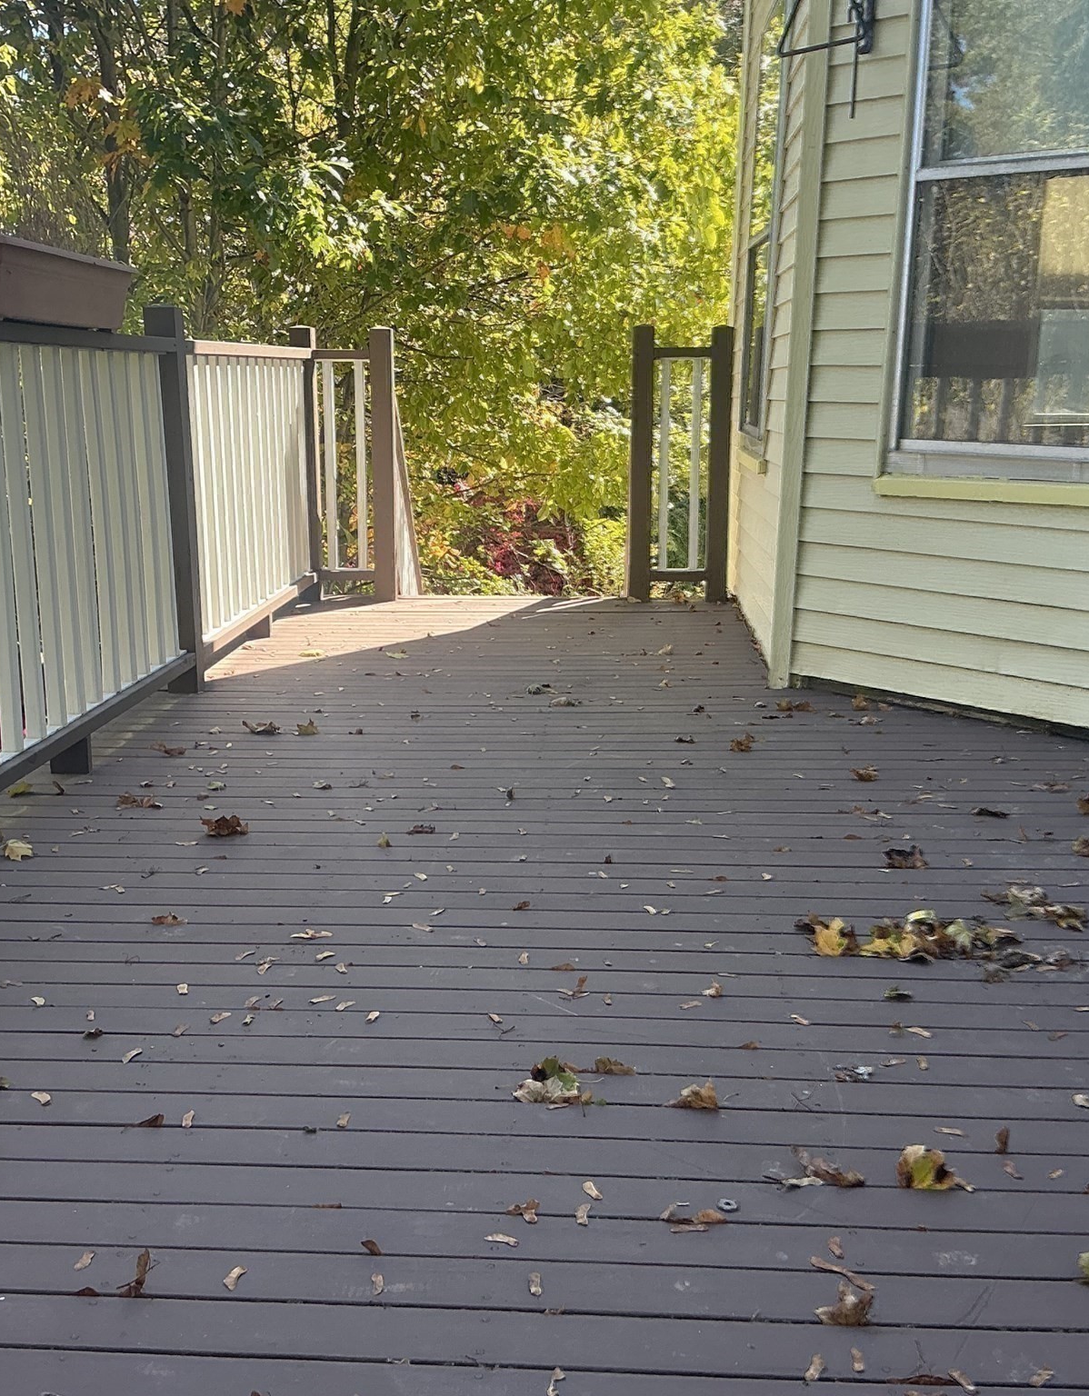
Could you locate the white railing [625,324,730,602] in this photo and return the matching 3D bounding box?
[{"bbox_3d":[0.583,-0.993,6.430,0.430,1.150,0.100,1,12,3],"label":"white railing"}]

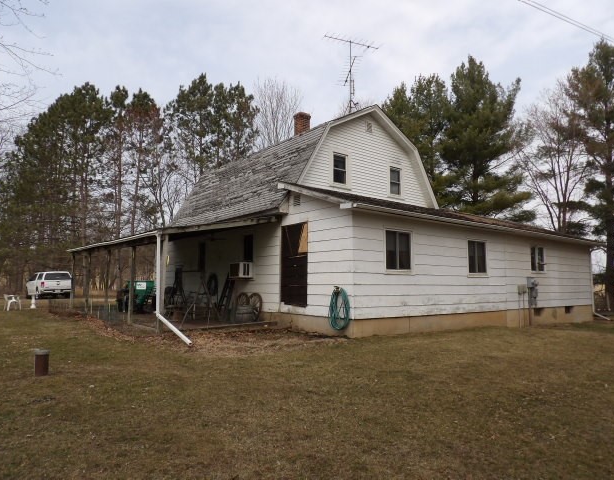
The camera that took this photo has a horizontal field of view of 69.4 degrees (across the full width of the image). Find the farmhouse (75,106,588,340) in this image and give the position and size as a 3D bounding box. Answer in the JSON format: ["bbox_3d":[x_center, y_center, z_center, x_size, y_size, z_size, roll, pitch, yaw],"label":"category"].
[{"bbox_3d":[1.785,-0.718,19.284,19.000,8.000,13.600,5,-7,-39],"label":"farmhouse"}]

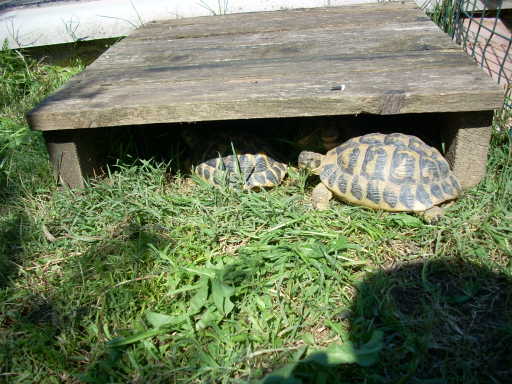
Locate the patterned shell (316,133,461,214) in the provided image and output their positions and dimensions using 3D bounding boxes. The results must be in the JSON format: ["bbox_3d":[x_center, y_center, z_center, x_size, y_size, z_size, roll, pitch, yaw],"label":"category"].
[{"bbox_3d":[0.179,-0.034,0.740,0.185,0.083,0.132,8,30,24],"label":"patterned shell"}]

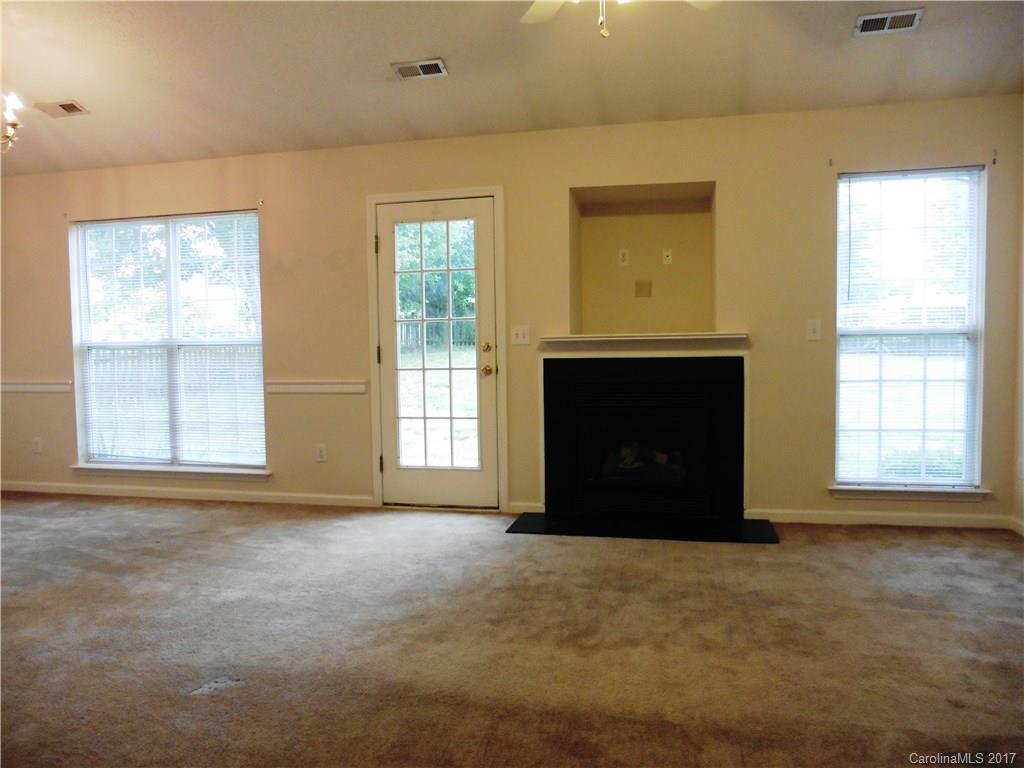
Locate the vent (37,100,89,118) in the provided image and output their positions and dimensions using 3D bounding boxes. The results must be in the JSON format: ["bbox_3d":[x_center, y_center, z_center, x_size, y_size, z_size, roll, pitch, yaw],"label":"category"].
[{"bbox_3d":[-2.850,-1.740,4.510,0.295,0.022,0.148,0,-14,12],"label":"vent"}]

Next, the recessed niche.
[{"bbox_3d":[0.860,-0.784,4.678,0.891,0.921,0.530,0,3,12],"label":"recessed niche"}]

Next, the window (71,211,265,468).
[{"bbox_3d":[-2.513,-0.305,5.204,1.540,1.810,0.050,0,3,12],"label":"window"}]

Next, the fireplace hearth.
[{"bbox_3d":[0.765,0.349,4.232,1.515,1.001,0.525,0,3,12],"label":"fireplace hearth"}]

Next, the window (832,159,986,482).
[{"bbox_3d":[2.315,-0.318,4.160,0.765,1.825,0.050,0,3,12],"label":"window"}]

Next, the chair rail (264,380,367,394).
[{"bbox_3d":[-1.371,0.018,4.912,0.775,0.103,0.028,0,3,12],"label":"chair rail"}]

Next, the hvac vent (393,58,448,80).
[{"bbox_3d":[-0.516,-1.755,3.981,0.292,0.022,0.146,0,-14,12],"label":"hvac vent"}]

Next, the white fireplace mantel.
[{"bbox_3d":[0.802,-0.254,4.377,1.250,0.095,0.130,0,3,12],"label":"white fireplace mantel"}]

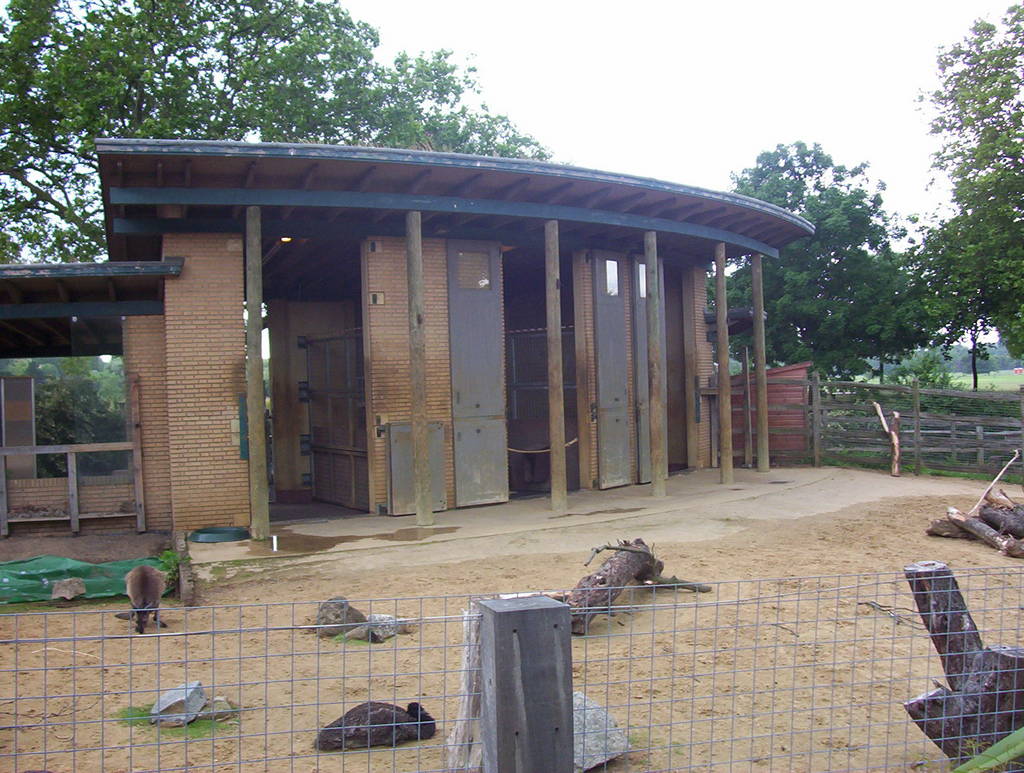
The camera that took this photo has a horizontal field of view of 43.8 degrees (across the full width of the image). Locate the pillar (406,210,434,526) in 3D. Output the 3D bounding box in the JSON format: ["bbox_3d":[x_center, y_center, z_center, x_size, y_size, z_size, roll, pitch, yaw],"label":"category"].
[{"bbox_3d":[-1.193,-0.233,16.500,0.215,4.050,0.215,-2,0,-30],"label":"pillar"}]

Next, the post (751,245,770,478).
[{"bbox_3d":[4.582,-0.426,23.500,0.210,4.020,0.210,-1,0,28],"label":"post"}]

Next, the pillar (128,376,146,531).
[{"bbox_3d":[-5.041,0.896,17.191,0.115,2.144,0.110,-2,0,-12],"label":"pillar"}]

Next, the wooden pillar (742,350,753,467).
[{"bbox_3d":[4.669,0.412,25.290,0.130,2.392,0.130,-2,0,-5],"label":"wooden pillar"}]

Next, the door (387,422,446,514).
[{"bbox_3d":[-1.374,1.186,18.518,0.962,1.284,0.070,-2,1,-37],"label":"door"}]

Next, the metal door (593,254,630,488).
[{"bbox_3d":[1.656,-0.254,20.900,0.080,3.820,0.800,-1,1,41],"label":"metal door"}]

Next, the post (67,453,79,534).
[{"bbox_3d":[-5.885,1.418,17.095,0.103,1.108,0.100,-3,0,-12],"label":"post"}]

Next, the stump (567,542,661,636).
[{"bbox_3d":[0.866,1.661,10.800,0.430,0.442,2.150,-2,1,20],"label":"stump"}]

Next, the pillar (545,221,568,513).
[{"bbox_3d":[0.611,-0.278,17.700,0.215,4.030,0.215,-2,0,0],"label":"pillar"}]

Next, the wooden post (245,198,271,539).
[{"bbox_3d":[-3.207,-0.168,16.102,0.220,4.206,0.220,-1,1,-20],"label":"wooden post"}]

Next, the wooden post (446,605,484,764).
[{"bbox_3d":[-0.202,1.459,6.200,0.240,0.840,0.240,-2,0,0],"label":"wooden post"}]

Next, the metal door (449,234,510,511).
[{"bbox_3d":[-0.496,-0.196,19.338,0.996,3.989,0.070,-2,1,-39],"label":"metal door"}]

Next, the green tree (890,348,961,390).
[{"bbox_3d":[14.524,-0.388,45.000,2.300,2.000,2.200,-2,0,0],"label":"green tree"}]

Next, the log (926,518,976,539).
[{"bbox_3d":[4.846,1.559,13.900,0.750,0.200,0.260,-1,0,31],"label":"log"}]

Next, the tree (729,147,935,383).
[{"bbox_3d":[10.327,-3.369,42.033,6.300,9.340,6.300,-2,0,0],"label":"tree"}]

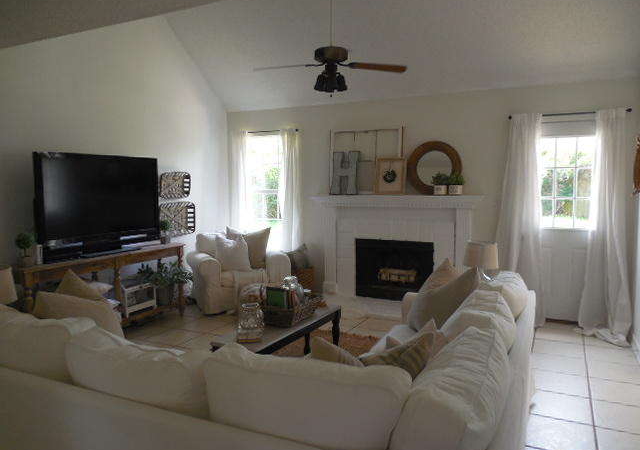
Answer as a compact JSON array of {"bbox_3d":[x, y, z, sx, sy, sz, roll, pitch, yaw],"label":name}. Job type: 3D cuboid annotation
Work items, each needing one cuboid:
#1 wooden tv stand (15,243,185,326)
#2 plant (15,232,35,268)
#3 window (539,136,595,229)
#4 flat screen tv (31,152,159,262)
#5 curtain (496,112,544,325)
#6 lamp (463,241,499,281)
[{"bbox_3d":[-2.130,0.697,4.609,0.430,0.800,1.810,2,6,28],"label":"wooden tv stand"},{"bbox_3d":[-2.447,0.191,3.846,0.145,0.290,0.145,2,5,28],"label":"plant"},{"bbox_3d":[2.504,-0.424,4.722,0.560,0.960,0.060,2,6,28],"label":"window"},{"bbox_3d":[-2.150,-0.192,4.614,0.200,0.970,1.280,2,6,28],"label":"flat screen tv"},{"bbox_3d":[2.074,-0.064,4.852,0.510,2.180,0.180,2,5,28],"label":"curtain"},{"bbox_3d":[1.307,0.372,3.740,0.280,0.440,0.280,2,5,28],"label":"lamp"}]

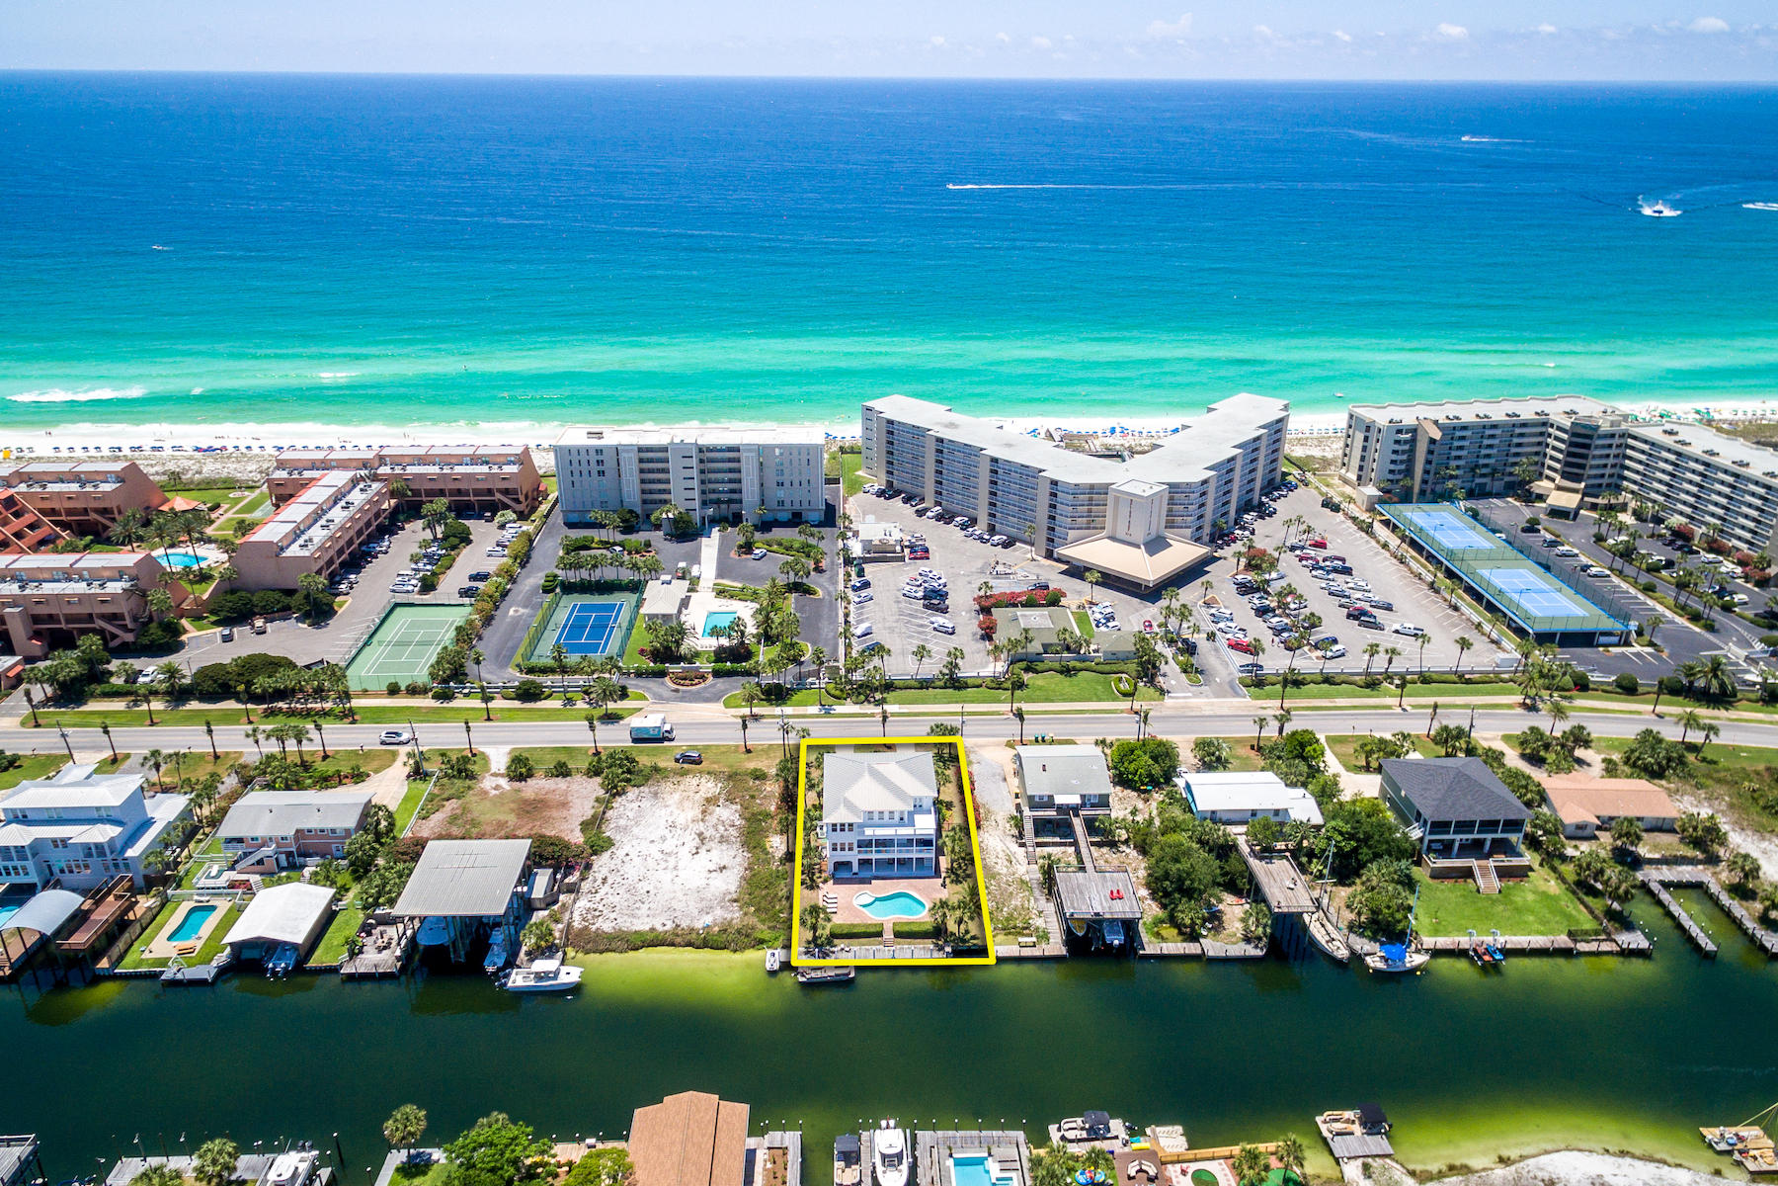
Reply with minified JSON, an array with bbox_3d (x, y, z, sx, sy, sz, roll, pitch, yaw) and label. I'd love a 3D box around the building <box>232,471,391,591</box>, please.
[{"bbox_3d":[-140.900,-15.950,242.090,20.000,12.300,48.000,-2,28,-4],"label":"building"}]

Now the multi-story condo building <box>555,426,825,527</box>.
[{"bbox_3d":[-50.790,-31.410,261.790,69.000,22.500,15.800,0,28,-2],"label":"multi-story condo building"}]

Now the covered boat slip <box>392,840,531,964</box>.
[{"bbox_3d":[-58.280,42.660,137.940,14.800,8.300,14.400,-1,28,-2],"label":"covered boat slip"}]

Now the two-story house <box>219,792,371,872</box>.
[{"bbox_3d":[-89.240,35.340,150.130,19.800,7.200,10.800,-1,28,-2],"label":"two-story house"}]

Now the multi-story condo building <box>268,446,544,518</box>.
[{"bbox_3d":[-131.300,-31.260,270.730,67.000,13.000,16.500,-1,28,-3],"label":"multi-story condo building"}]

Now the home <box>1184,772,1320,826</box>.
[{"bbox_3d":[57.980,33.160,159.090,19.000,4.500,11.600,0,28,-1],"label":"home"}]

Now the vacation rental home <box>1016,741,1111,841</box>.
[{"bbox_3d":[27.800,30.810,158.980,13.100,9.000,13.000,0,28,-1],"label":"vacation rental home"}]

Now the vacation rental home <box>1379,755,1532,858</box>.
[{"bbox_3d":[88.390,32.630,155.210,16.300,9.000,15.200,-1,28,-2],"label":"vacation rental home"}]

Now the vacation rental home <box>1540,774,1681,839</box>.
[{"bbox_3d":[114.580,33.950,158.180,18.800,4.600,12.000,1,28,1],"label":"vacation rental home"}]

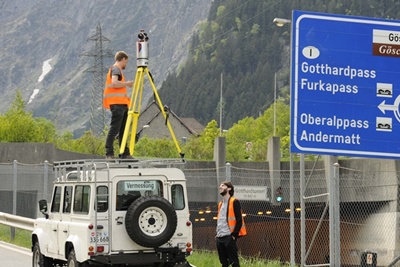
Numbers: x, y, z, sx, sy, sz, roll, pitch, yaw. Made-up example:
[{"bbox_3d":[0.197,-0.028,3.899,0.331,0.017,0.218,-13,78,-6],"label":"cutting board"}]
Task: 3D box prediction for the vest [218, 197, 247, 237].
[{"bbox_3d":[0.496,1.255,17.800,0.310,0.600,0.430,2,-3,-42],"label":"vest"}]

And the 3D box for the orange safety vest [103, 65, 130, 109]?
[{"bbox_3d":[-1.312,-0.740,18.450,0.370,0.690,0.460,0,-2,-15],"label":"orange safety vest"}]

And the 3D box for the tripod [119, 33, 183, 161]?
[{"bbox_3d":[-0.753,-0.604,18.300,0.970,2.040,1.050,-1,-2,10],"label":"tripod"}]

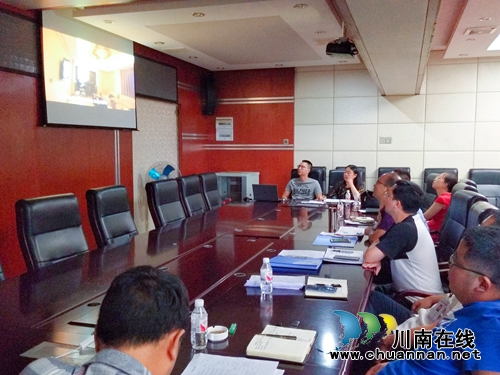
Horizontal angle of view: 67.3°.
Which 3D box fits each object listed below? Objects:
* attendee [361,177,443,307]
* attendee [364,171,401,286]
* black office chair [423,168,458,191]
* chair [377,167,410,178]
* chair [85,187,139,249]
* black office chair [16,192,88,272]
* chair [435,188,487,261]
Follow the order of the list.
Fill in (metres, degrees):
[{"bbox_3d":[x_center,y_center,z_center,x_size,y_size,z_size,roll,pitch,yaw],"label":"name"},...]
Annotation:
[{"bbox_3d":[0.985,0.609,2.403,0.680,1.290,0.500,6,8,39],"label":"attendee"},{"bbox_3d":[1.190,0.503,3.037,0.750,1.280,0.520,2,6,20],"label":"attendee"},{"bbox_3d":[2.937,0.311,5.799,0.600,1.120,0.660,3,7,23],"label":"black office chair"},{"bbox_3d":[2.316,0.281,5.909,0.600,1.135,0.650,1,6,7],"label":"chair"},{"bbox_3d":[-0.973,0.575,3.119,0.650,1.120,0.600,2,6,22],"label":"chair"},{"bbox_3d":[-1.148,0.638,2.502,0.650,1.120,0.600,2,6,23],"label":"black office chair"},{"bbox_3d":[1.411,0.592,2.948,0.650,1.120,0.600,2,6,22],"label":"chair"}]

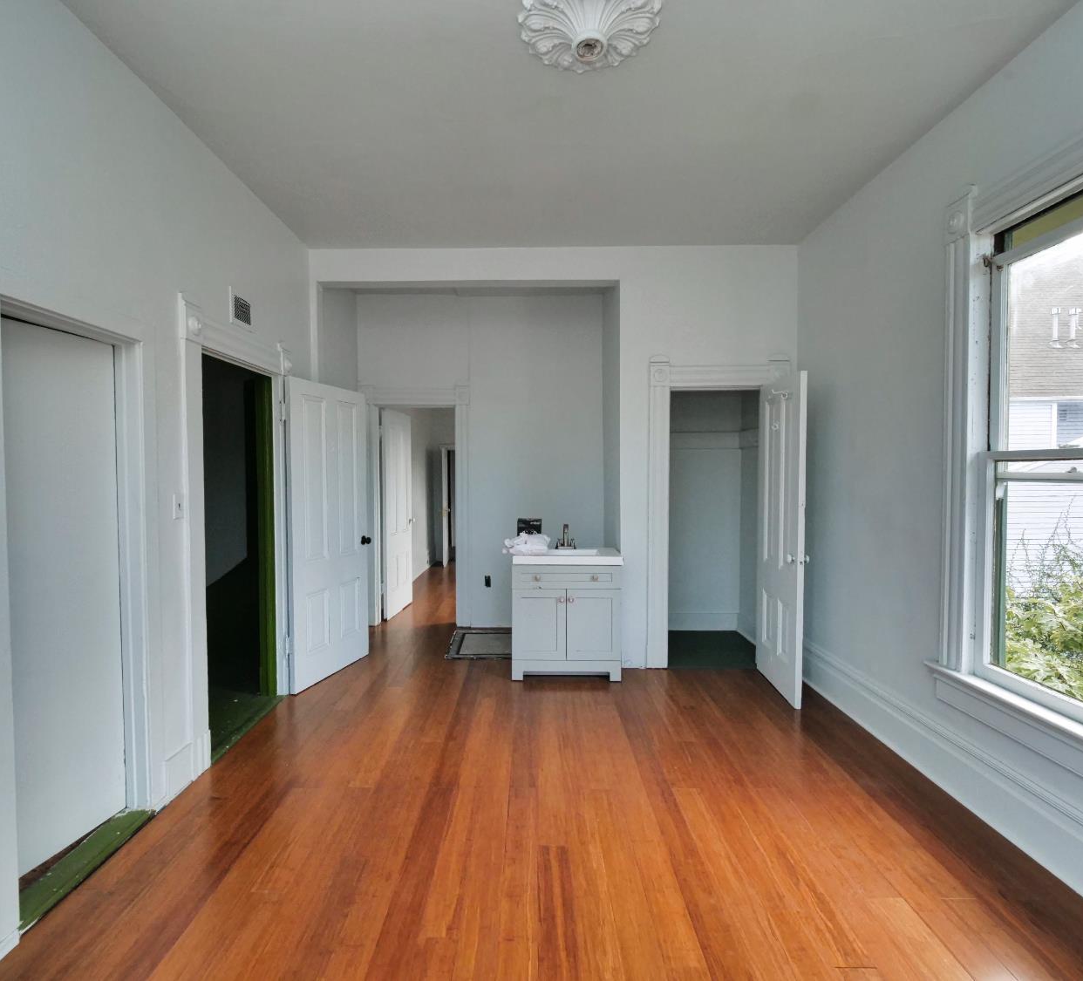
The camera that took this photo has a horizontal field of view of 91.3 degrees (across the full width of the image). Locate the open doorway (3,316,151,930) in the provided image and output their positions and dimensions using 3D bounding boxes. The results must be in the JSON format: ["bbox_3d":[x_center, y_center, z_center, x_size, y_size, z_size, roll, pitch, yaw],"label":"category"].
[{"bbox_3d":[-1.721,0.402,1.929,0.158,1.990,0.594,0,2,0],"label":"open doorway"}]

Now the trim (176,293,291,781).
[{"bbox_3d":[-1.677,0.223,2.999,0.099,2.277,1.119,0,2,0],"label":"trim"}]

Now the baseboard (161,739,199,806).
[{"bbox_3d":[-1.645,1.280,2.395,0.030,0.198,0.228,0,2,0],"label":"baseboard"}]

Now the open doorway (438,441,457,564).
[{"bbox_3d":[-1.299,0.212,8.913,0.792,1.960,0.139,0,2,0],"label":"open doorway"}]

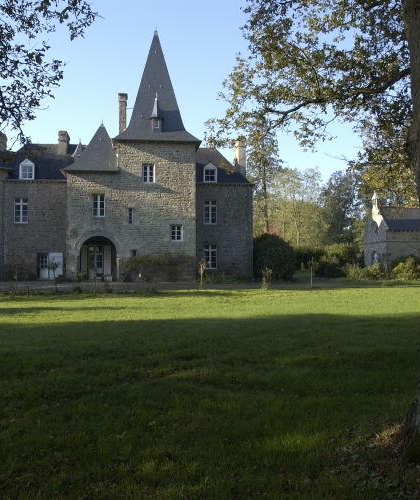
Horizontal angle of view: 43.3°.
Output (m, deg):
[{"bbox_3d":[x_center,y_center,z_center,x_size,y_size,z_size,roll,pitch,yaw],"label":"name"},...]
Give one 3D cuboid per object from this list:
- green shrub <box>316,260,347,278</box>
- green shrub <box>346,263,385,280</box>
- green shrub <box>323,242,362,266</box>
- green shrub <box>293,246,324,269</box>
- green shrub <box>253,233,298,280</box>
[{"bbox_3d":[11.830,1.900,52.000,3.000,1.650,2.400,0,-1,0],"label":"green shrub"},{"bbox_3d":[13.800,1.870,47.000,3.300,1.500,2.400,0,-1,0],"label":"green shrub"},{"bbox_3d":[16.500,1.100,66.000,4.900,3.800,4.000,0,-1,0],"label":"green shrub"},{"bbox_3d":[13.500,1.100,72.000,4.400,3.100,3.200,0,-1,0],"label":"green shrub"},{"bbox_3d":[5.650,0.490,47.800,4.500,4.300,4.300,0,-1,0],"label":"green shrub"}]

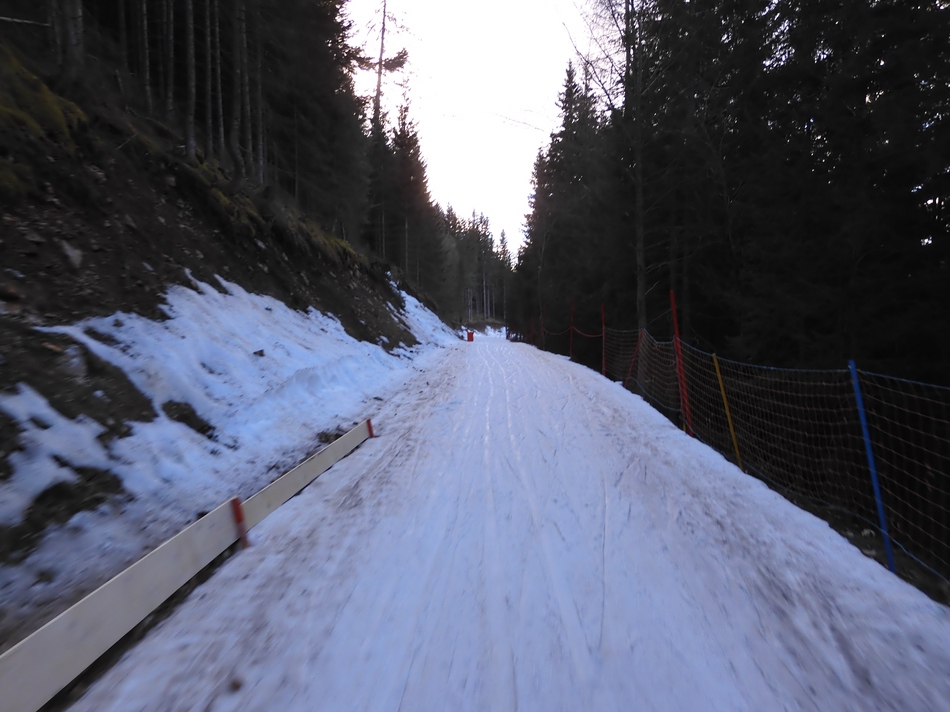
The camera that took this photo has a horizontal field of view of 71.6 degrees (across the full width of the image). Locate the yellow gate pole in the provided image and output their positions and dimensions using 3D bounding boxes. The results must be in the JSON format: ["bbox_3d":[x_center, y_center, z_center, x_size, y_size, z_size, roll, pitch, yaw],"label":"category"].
[{"bbox_3d":[2.060,0.471,5.350,0.030,0.989,0.030,-14,2,0],"label":"yellow gate pole"}]

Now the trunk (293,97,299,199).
[{"bbox_3d":[-7.483,-8.636,27.550,0.140,4.238,0.140,-1,1,0],"label":"trunk"}]

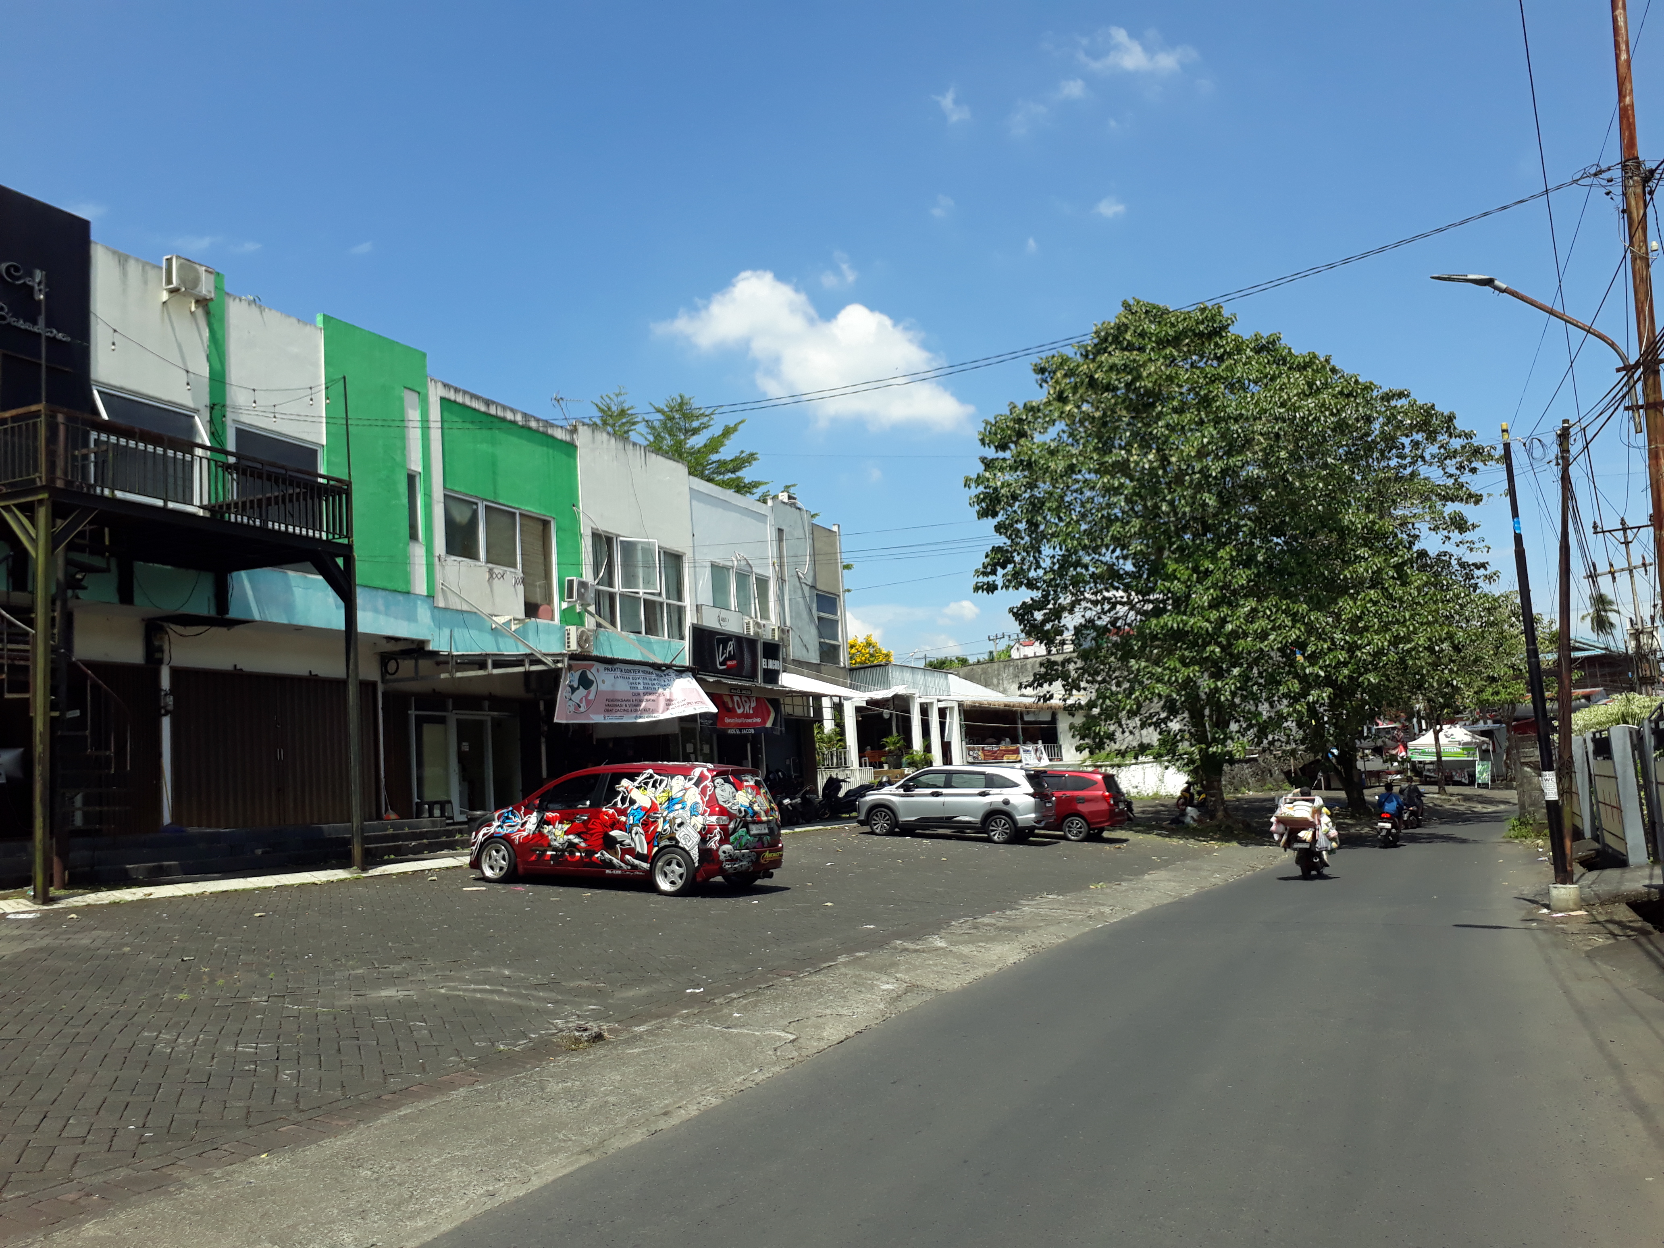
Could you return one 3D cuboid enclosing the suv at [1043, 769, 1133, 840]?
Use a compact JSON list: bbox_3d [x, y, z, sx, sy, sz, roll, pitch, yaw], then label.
[{"bbox_3d":[4.950,4.330,31.200,4.100,1.600,1.670,-2,-6,28],"label":"suv"}]

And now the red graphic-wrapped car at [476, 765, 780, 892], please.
[{"bbox_3d":[-2.750,2.620,17.050,4.250,1.570,1.700,-1,-6,23],"label":"red graphic-wrapped car"}]

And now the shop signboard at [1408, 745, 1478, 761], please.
[{"bbox_3d":[27.800,5.850,59.000,2.950,0.700,0.080,-8,-8,35],"label":"shop signboard"}]

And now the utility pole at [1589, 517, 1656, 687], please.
[{"bbox_3d":[29.100,0.970,46.600,2.100,9.800,0.900,-8,-8,32],"label":"utility pole"}]

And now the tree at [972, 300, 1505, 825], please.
[{"bbox_3d":[13.100,-2.100,43.000,16.600,17.200,15.000,-5,-7,17],"label":"tree"}]

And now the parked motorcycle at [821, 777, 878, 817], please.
[{"bbox_3d":[0.680,4.470,33.400,1.930,1.120,0.750,-2,-6,16],"label":"parked motorcycle"}]

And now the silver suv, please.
[{"bbox_3d":[2.830,4.090,29.900,4.470,1.680,1.760,-1,-6,21],"label":"silver suv"}]

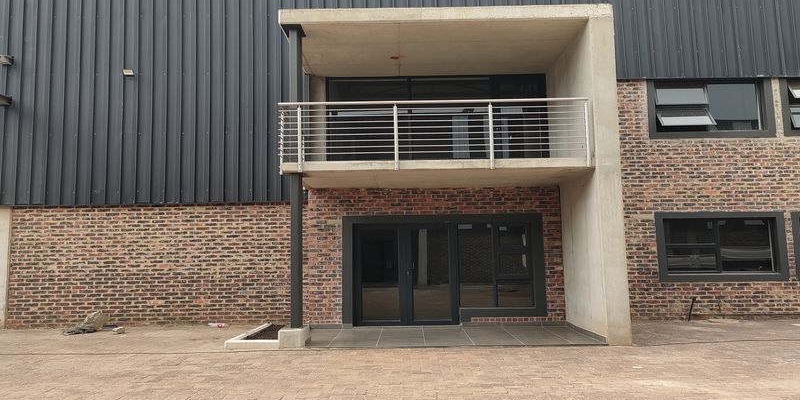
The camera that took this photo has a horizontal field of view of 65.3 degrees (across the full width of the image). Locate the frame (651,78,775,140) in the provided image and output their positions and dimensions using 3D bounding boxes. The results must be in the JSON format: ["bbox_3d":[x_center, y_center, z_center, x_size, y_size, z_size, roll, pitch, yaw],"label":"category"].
[{"bbox_3d":[6.686,-1.981,13.377,2.666,1.328,0.160,-1,-6,1],"label":"frame"}]

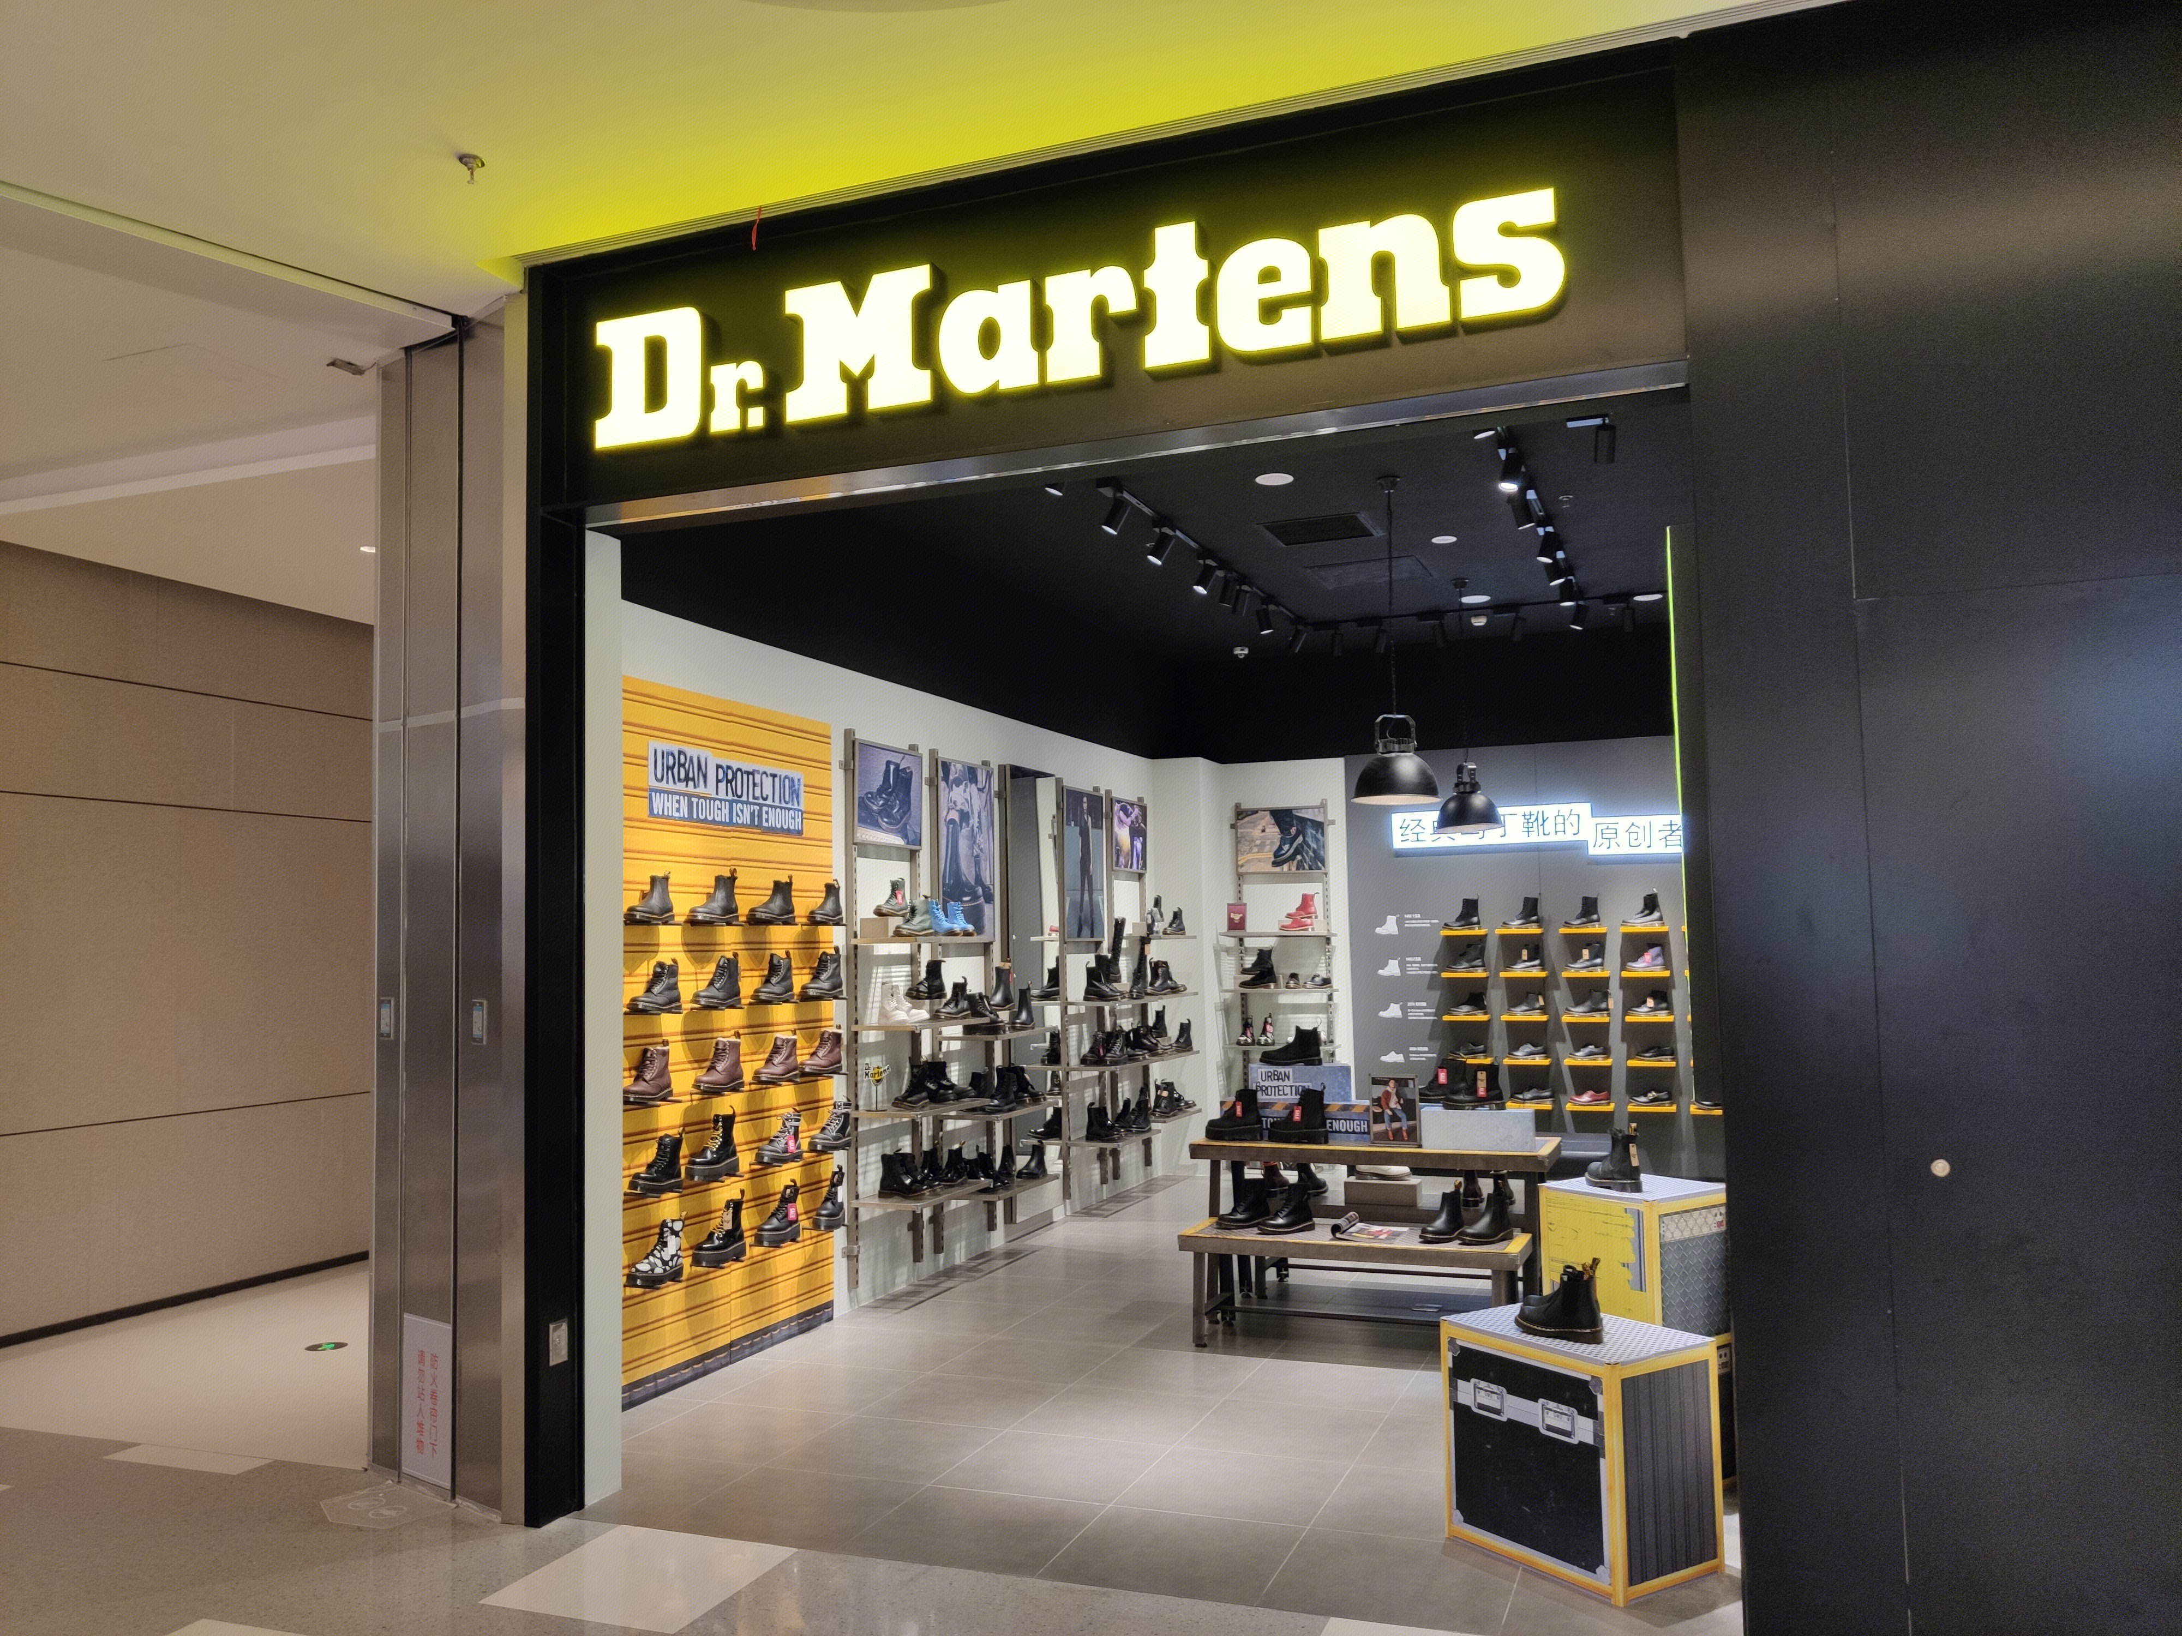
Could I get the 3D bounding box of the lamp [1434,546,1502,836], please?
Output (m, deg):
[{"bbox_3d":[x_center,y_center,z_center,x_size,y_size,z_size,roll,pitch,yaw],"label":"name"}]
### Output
[{"bbox_3d":[2.193,-0.663,9.592,0.400,1.500,0.400,-3,-5,21],"label":"lamp"}]

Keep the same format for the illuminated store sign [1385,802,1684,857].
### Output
[{"bbox_3d":[3.161,0.103,11.584,2.059,0.368,0.080,-3,-4,21],"label":"illuminated store sign"}]

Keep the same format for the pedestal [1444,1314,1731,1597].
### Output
[{"bbox_3d":[1.329,1.702,4.476,0.402,0.594,0.600,1,-5,-33],"label":"pedestal"}]

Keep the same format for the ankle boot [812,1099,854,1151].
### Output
[{"bbox_3d":[-1.126,1.341,7.150,0.110,0.213,0.282,-3,-5,21],"label":"ankle boot"}]

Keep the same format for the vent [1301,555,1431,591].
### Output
[{"bbox_3d":[1.637,-1.437,9.630,0.635,0.030,0.652,-3,-4,21],"label":"vent"}]

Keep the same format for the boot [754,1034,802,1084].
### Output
[{"bbox_3d":[-1.322,1.010,6.894,0.104,0.212,0.275,-3,-5,25],"label":"boot"}]

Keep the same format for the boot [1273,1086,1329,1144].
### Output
[{"bbox_3d":[0.914,1.304,7.228,0.283,0.252,0.105,-4,-5,34],"label":"boot"}]

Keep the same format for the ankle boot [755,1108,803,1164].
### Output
[{"bbox_3d":[-1.308,1.344,6.888,0.105,0.213,0.280,-3,-5,25],"label":"ankle boot"}]

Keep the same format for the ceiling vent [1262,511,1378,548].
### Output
[{"bbox_3d":[1.154,-1.426,8.172,0.520,0.030,0.500,-3,-5,21],"label":"ceiling vent"}]

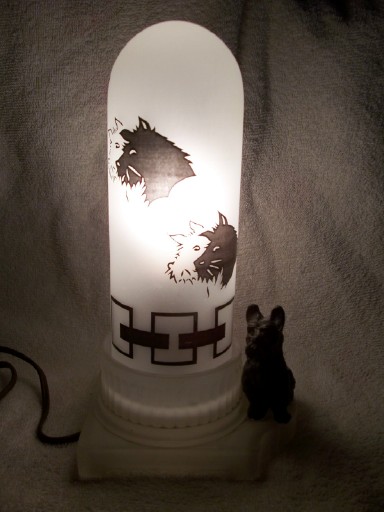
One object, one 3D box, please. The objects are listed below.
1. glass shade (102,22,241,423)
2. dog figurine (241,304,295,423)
[{"bbox_3d":[-0.012,-0.022,0.345,0.103,0.247,0.103,1,17,0],"label":"glass shade"},{"bbox_3d":[0.059,0.069,0.373,0.039,0.081,0.051,5,17,11],"label":"dog figurine"}]

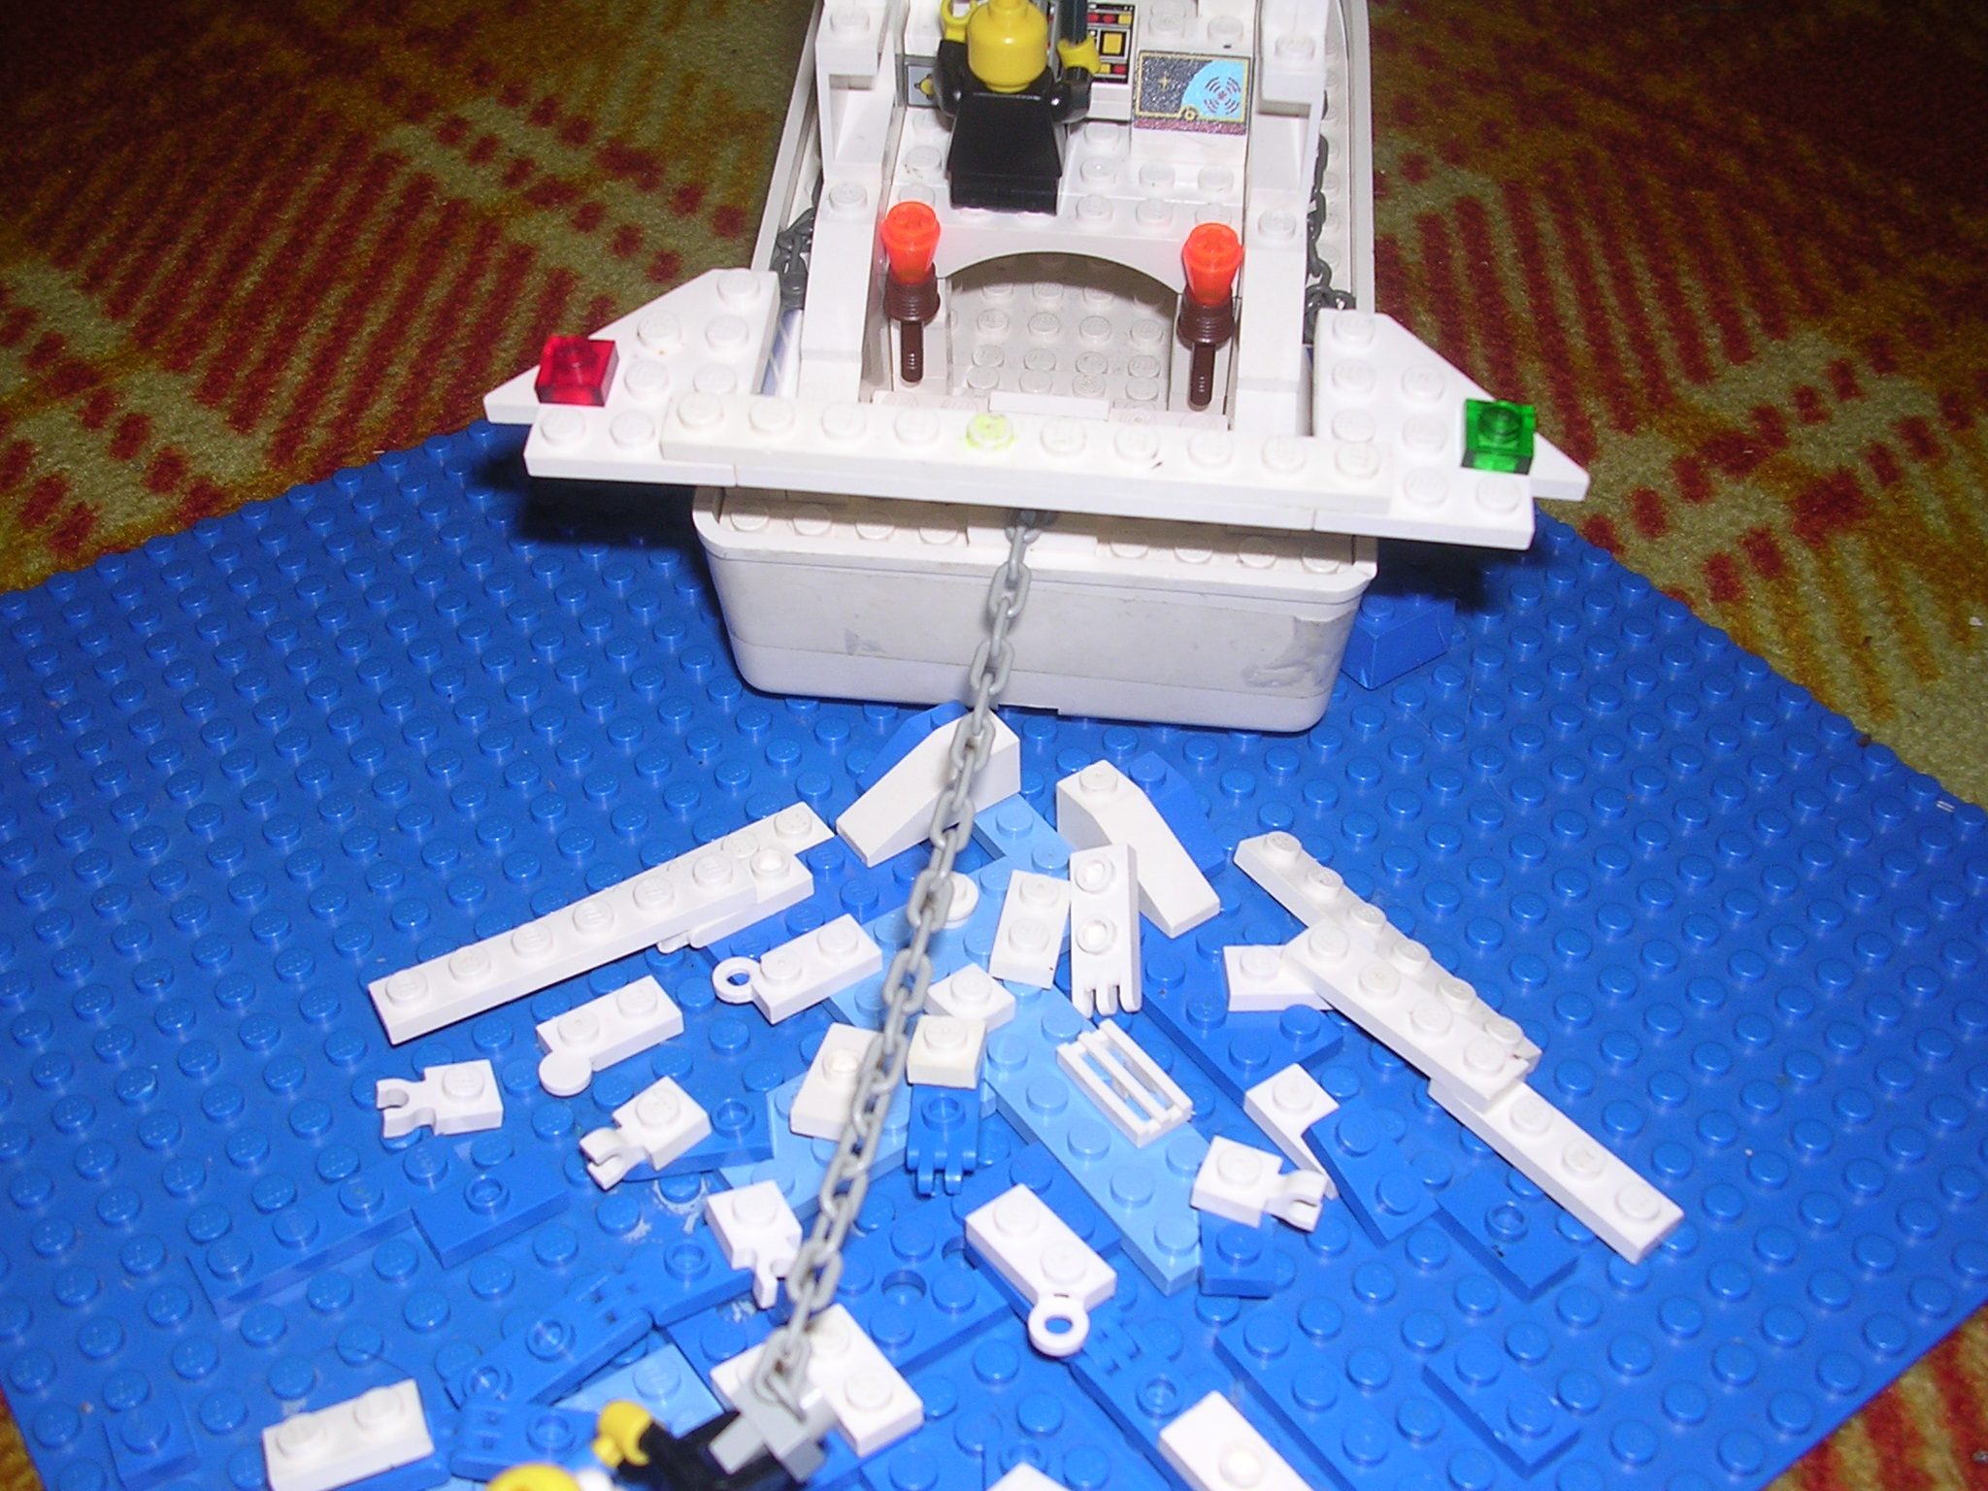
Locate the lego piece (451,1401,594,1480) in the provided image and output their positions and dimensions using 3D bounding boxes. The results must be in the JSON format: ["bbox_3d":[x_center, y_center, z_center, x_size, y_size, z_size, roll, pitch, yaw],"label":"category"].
[{"bbox_3d":[-0.043,0.070,0.219,0.022,0.005,0.008,6,42,6],"label":"lego piece"}]

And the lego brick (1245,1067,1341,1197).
[{"bbox_3d":[0.038,0.045,0.255,0.008,0.005,0.016,-25,48,-27],"label":"lego brick"}]

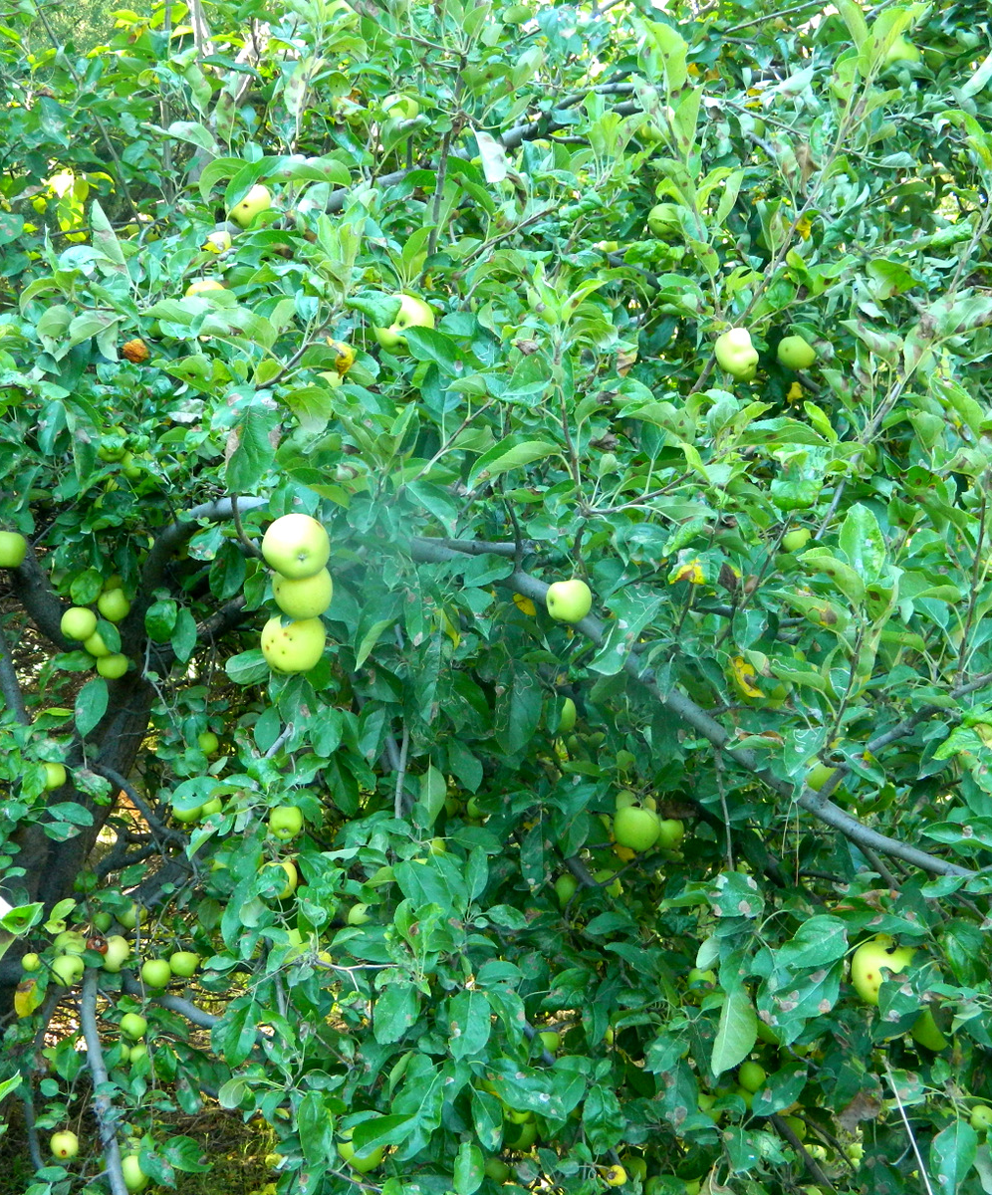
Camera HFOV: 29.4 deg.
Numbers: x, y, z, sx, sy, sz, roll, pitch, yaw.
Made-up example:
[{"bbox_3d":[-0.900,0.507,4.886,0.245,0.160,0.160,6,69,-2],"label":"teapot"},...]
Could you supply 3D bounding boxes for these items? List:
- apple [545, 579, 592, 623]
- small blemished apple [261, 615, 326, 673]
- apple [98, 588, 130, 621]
[{"bbox_3d":[0.093,0.004,2.420,0.059,0.057,0.059,0,8,0],"label":"apple"},{"bbox_3d":[-0.202,0.045,1.880,0.064,0.059,0.064,0,8,0],"label":"small blemished apple"},{"bbox_3d":[-0.657,0.013,3.250,0.057,0.056,0.057,0,8,0],"label":"apple"}]

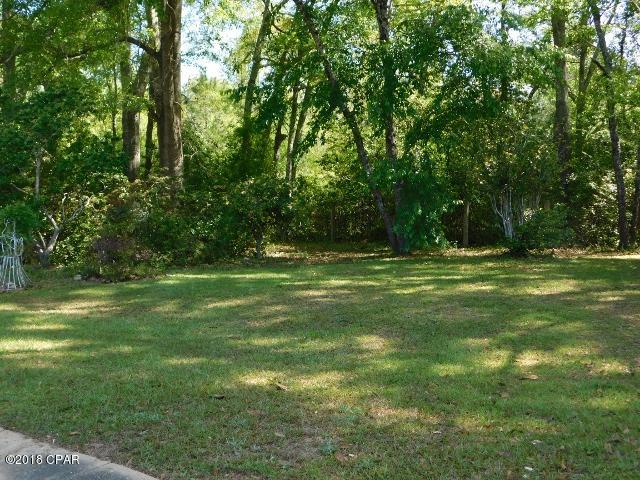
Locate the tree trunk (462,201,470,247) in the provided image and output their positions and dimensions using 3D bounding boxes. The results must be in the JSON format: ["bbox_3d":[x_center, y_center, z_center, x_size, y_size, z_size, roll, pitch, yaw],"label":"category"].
[{"bbox_3d":[4.477,-0.504,22.600,0.190,1.400,0.190,0,3,0],"label":"tree trunk"}]

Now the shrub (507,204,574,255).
[{"bbox_3d":[5.991,-0.257,20.000,1.750,1.400,1.600,0,3,0],"label":"shrub"}]

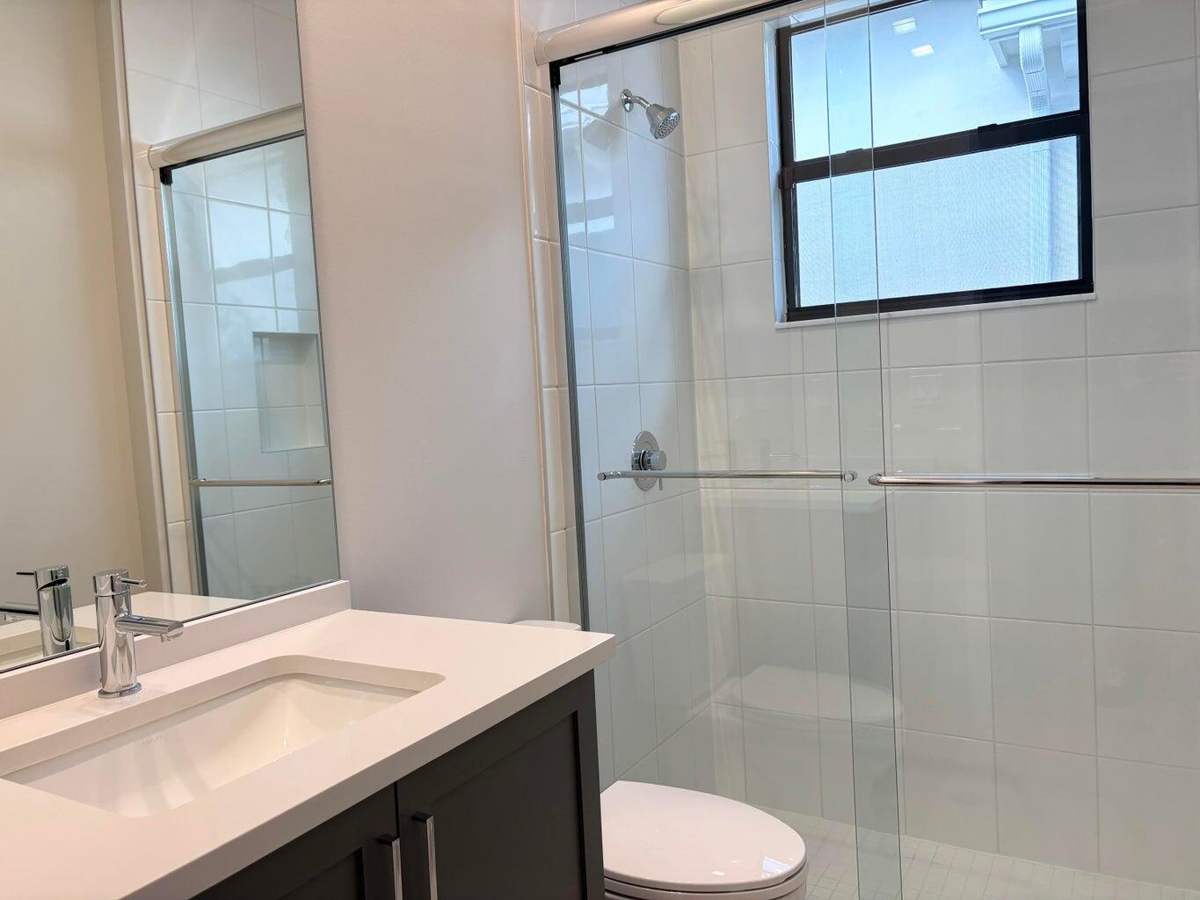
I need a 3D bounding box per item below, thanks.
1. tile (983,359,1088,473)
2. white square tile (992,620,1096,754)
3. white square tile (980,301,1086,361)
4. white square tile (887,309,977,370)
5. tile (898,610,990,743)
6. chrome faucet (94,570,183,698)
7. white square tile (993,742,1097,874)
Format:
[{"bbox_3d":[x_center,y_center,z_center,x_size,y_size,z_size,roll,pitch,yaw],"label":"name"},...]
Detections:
[{"bbox_3d":[1.185,-0.065,2.454,0.252,0.356,0.010,-1,4,31],"label":"tile"},{"bbox_3d":[1.225,0.649,2.496,0.252,0.356,0.010,-1,4,31],"label":"white square tile"},{"bbox_3d":[1.171,-0.316,2.438,0.252,0.144,0.010,-1,4,31],"label":"white square tile"},{"bbox_3d":[0.952,-0.311,2.568,0.252,0.144,0.010,-1,4,31],"label":"white square tile"},{"bbox_3d":[1.006,0.654,2.626,0.252,0.356,0.010,-1,4,31],"label":"tile"},{"bbox_3d":[-0.596,0.241,1.164,0.156,0.162,0.050,-1,4,31],"label":"chrome faucet"},{"bbox_3d":[1.244,0.990,2.517,0.252,0.325,0.010,-1,4,31],"label":"white square tile"}]

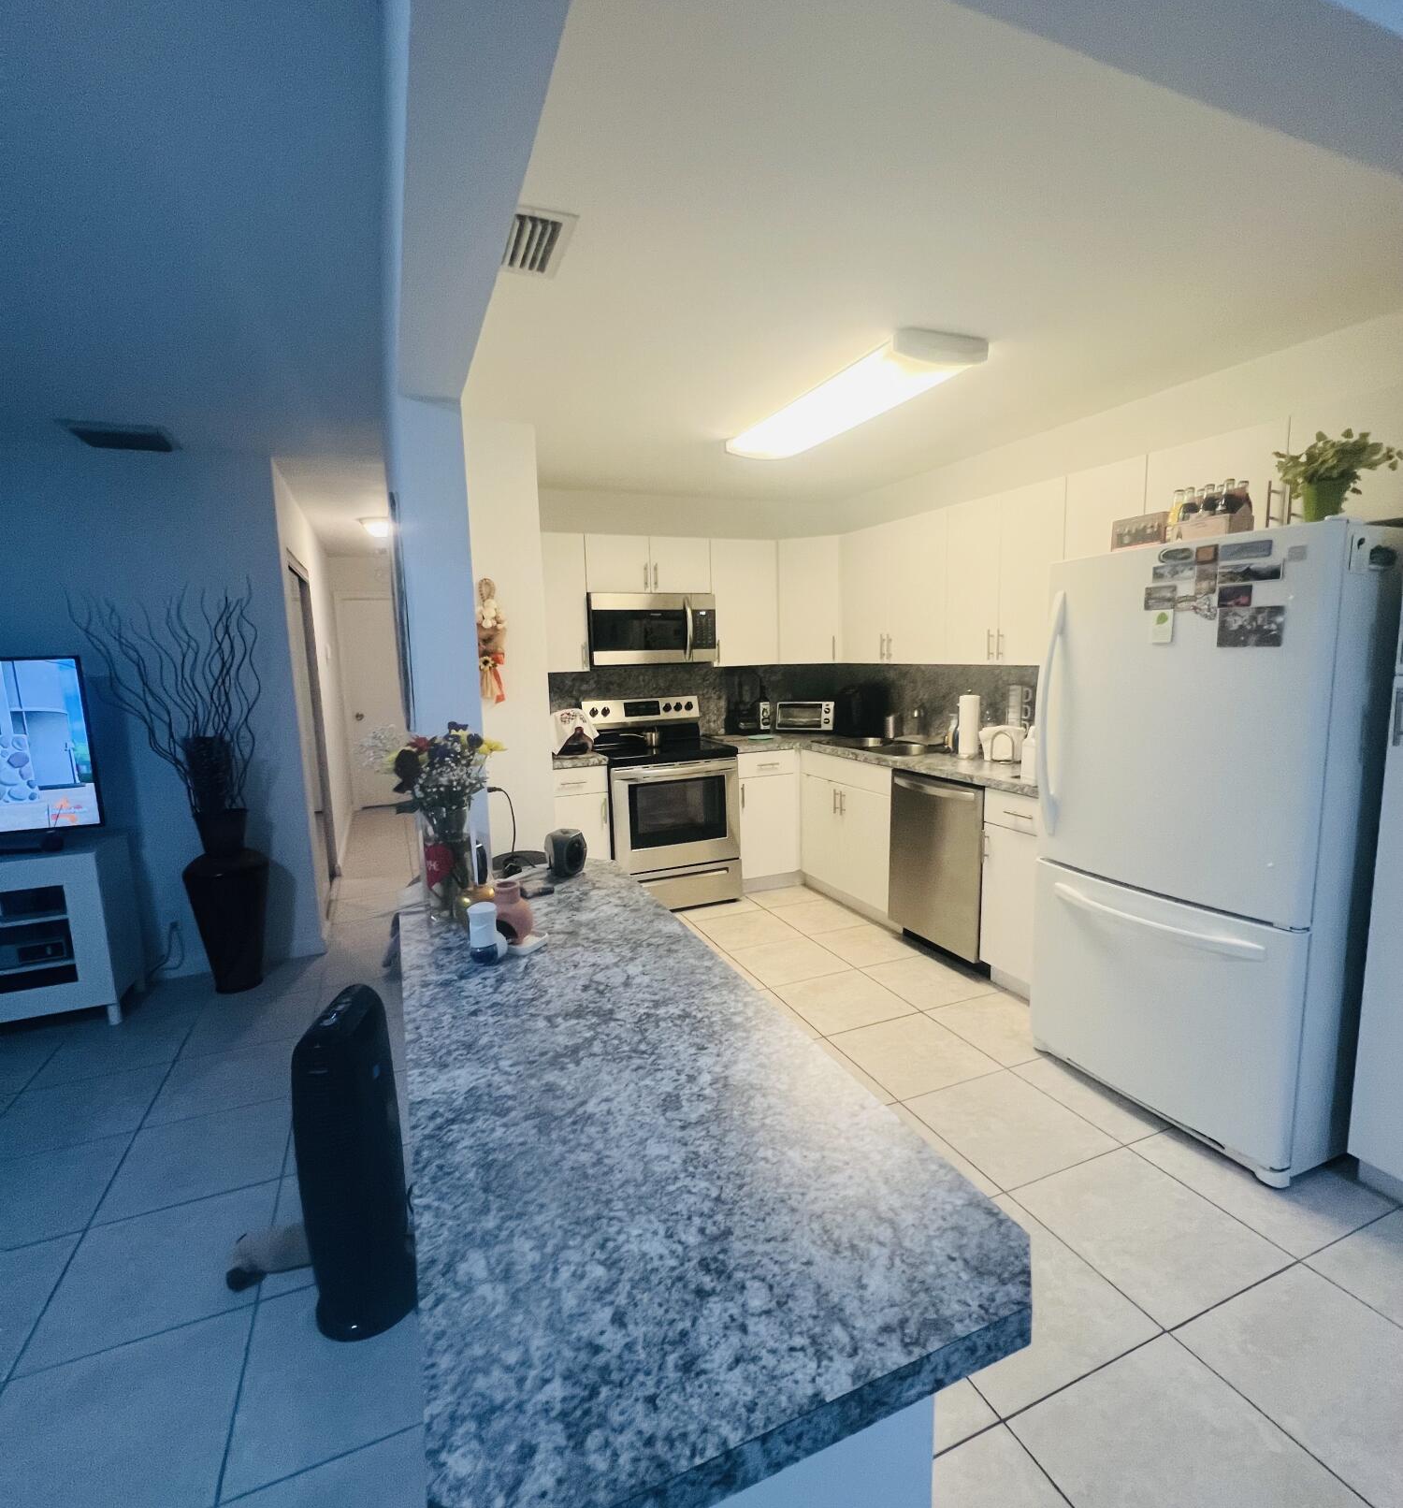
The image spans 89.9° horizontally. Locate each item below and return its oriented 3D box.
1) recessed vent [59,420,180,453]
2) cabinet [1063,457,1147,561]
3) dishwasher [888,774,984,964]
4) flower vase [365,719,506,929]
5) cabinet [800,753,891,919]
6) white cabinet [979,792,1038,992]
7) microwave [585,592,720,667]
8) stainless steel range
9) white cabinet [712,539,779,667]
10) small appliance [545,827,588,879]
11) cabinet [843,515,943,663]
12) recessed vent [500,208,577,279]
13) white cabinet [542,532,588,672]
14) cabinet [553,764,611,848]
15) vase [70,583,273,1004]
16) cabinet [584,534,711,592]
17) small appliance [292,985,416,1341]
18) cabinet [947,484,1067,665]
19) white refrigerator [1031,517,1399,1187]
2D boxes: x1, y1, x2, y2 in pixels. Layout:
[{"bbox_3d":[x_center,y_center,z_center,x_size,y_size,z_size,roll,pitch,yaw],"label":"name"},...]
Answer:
[{"bbox_3d":[-2.361,-1.298,2.851,0.310,0.035,0.300,-4,8,-23],"label":"recessed vent"},{"bbox_3d":[1.686,-0.740,2.787,0.310,0.755,0.334,-4,8,-23],"label":"cabinet"},{"bbox_3d":[1.321,0.474,3.348,0.600,0.766,0.598,-4,8,-23],"label":"dishwasher"},{"bbox_3d":[-0.562,0.138,1.494,0.265,0.415,0.240,-4,8,-23],"label":"flower vase"},{"bbox_3d":[1.044,0.401,4.012,0.600,0.792,0.871,-4,8,-23],"label":"cabinet"},{"bbox_3d":[1.553,0.530,2.911,0.621,0.782,0.395,-4,8,-23],"label":"white cabinet"},{"bbox_3d":[-0.342,-0.738,4.238,0.763,0.403,0.405,-4,8,-23],"label":"microwave"},{"bbox_3d":[-0.232,0.282,4.200,0.762,1.187,0.700,-4,8,-23],"label":"stainless steel range"},{"bbox_3d":[0.211,-0.935,4.481,0.457,0.755,0.326,-4,8,-23],"label":"white cabinet"},{"bbox_3d":[-0.335,0.239,1.740,0.062,0.104,0.092,3,9,27],"label":"small appliance"},{"bbox_3d":[1.181,-0.886,3.955,0.310,0.755,0.904,-4,8,-23],"label":"cabinet"},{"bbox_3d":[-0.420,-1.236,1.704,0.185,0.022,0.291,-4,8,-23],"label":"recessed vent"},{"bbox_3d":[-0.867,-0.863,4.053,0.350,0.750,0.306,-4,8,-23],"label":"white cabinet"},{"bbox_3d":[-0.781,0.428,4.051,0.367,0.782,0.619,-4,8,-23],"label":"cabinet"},{"bbox_3d":[-2.229,0.158,3.040,0.630,1.795,0.380,-4,8,-23],"label":"vase"},{"bbox_3d":[-0.355,-1.107,4.214,0.766,0.318,0.326,-4,8,-23],"label":"cabinet"},{"bbox_3d":[-0.769,0.881,1.562,0.190,0.690,0.240,-1,7,2],"label":"small appliance"},{"bbox_3d":[1.490,-0.796,3.241,0.310,0.755,0.662,-4,8,-23],"label":"cabinet"},{"bbox_3d":[1.666,0.230,2.239,0.780,1.730,0.833,-4,8,-23],"label":"white refrigerator"}]

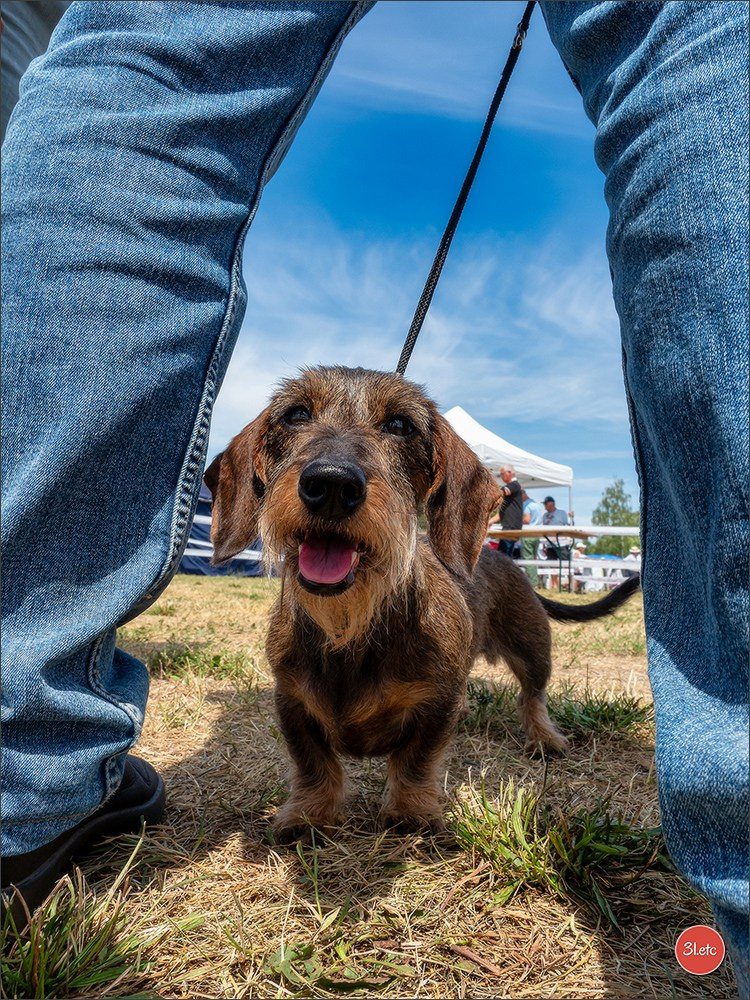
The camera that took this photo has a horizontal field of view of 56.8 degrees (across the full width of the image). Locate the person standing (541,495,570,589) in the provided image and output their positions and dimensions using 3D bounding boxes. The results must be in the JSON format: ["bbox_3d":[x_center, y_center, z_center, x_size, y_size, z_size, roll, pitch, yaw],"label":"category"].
[{"bbox_3d":[3.403,0.772,12.998,0.580,1.720,0.420,-3,-7,37],"label":"person standing"}]

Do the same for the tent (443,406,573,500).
[{"bbox_3d":[1.564,-0.069,12.979,3.070,3.300,3.070,-4,-8,41],"label":"tent"}]

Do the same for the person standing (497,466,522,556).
[{"bbox_3d":[1.887,0.383,9.767,0.500,1.760,0.500,0,-6,15],"label":"person standing"}]

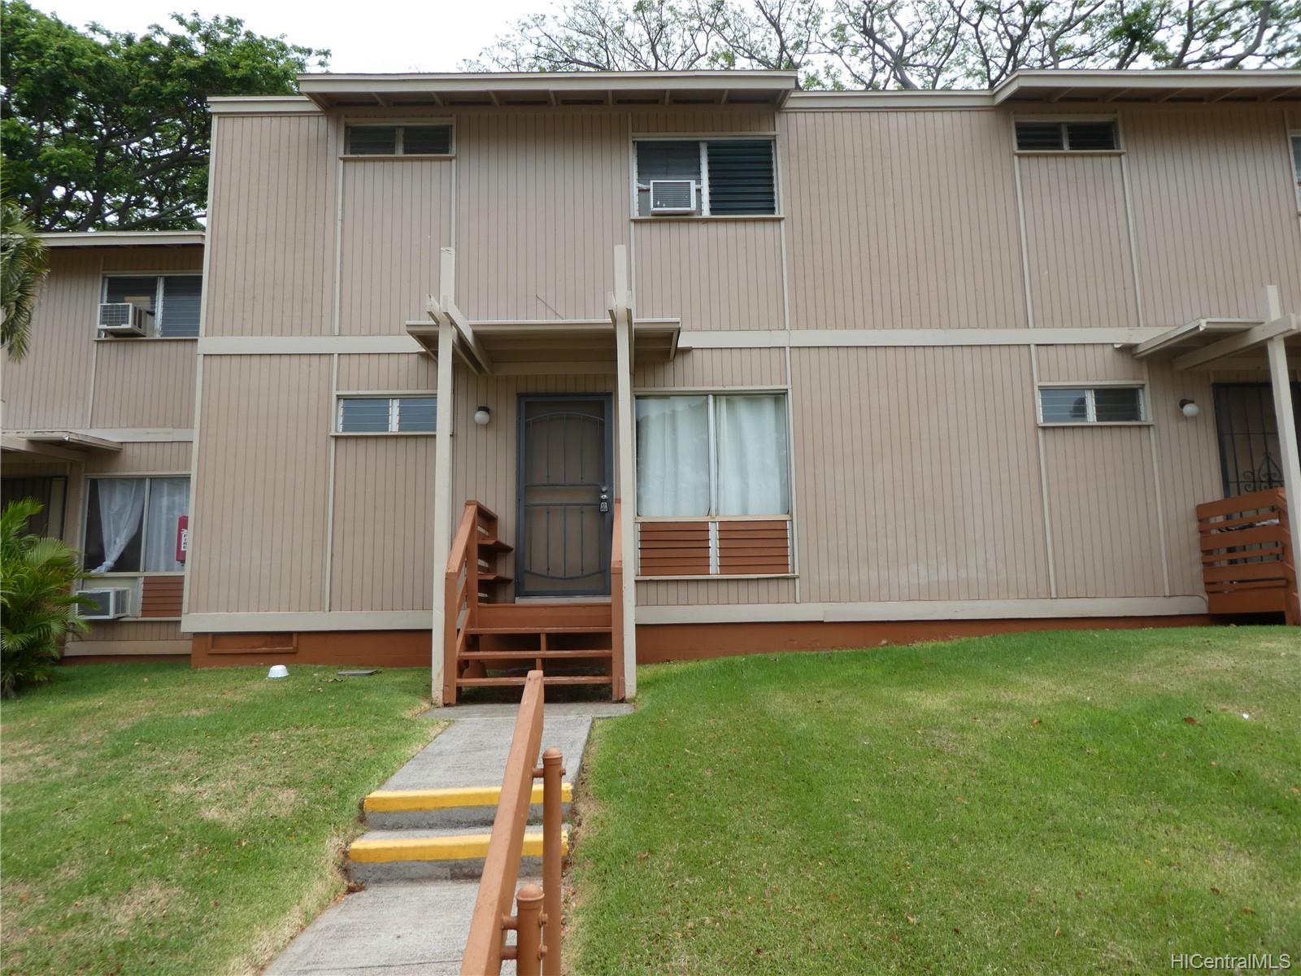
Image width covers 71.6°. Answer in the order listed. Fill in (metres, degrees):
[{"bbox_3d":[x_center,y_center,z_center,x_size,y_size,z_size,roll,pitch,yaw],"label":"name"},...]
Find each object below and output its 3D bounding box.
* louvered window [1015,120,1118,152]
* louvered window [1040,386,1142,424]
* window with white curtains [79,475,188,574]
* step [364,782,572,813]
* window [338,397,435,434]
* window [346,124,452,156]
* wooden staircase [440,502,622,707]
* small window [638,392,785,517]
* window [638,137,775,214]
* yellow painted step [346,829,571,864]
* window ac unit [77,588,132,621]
[{"bbox_3d":[4.582,-3.870,9.938,1.161,0.383,0.100,-1,-8,-1],"label":"louvered window"},{"bbox_3d":[4.644,-0.874,9.505,1.143,0.405,0.100,-1,-8,-1],"label":"louvered window"},{"bbox_3d":[-6.864,0.496,12.156,1.550,1.320,0.100,-1,-8,-1],"label":"window with white curtains"},{"bbox_3d":[-0.853,1.481,4.318,0.969,0.059,0.160,-1,-8,-1],"label":"step"},{"bbox_3d":[-2.646,-0.755,9.360,1.173,0.398,0.100,-1,-8,-1],"label":"window"},{"bbox_3d":[-2.711,-3.751,9.718,1.142,0.386,0.100,-1,-8,-1],"label":"window"},{"bbox_3d":[-0.926,0.968,8.070,1.389,1.680,2.080,-1,-8,-1],"label":"wooden staircase"},{"bbox_3d":[0.648,-0.351,9.359,1.601,1.293,0.100,-1,-8,-1],"label":"small window"},{"bbox_3d":[0.606,-3.359,9.794,1.555,0.901,0.100,-1,-8,-1],"label":"window"},{"bbox_3d":[-0.835,1.597,4.014,0.948,0.073,0.150,-1,-8,-1],"label":"yellow painted step"},{"bbox_3d":[-7.185,1.534,11.879,0.480,0.374,0.480,-1,-8,-1],"label":"window ac unit"}]

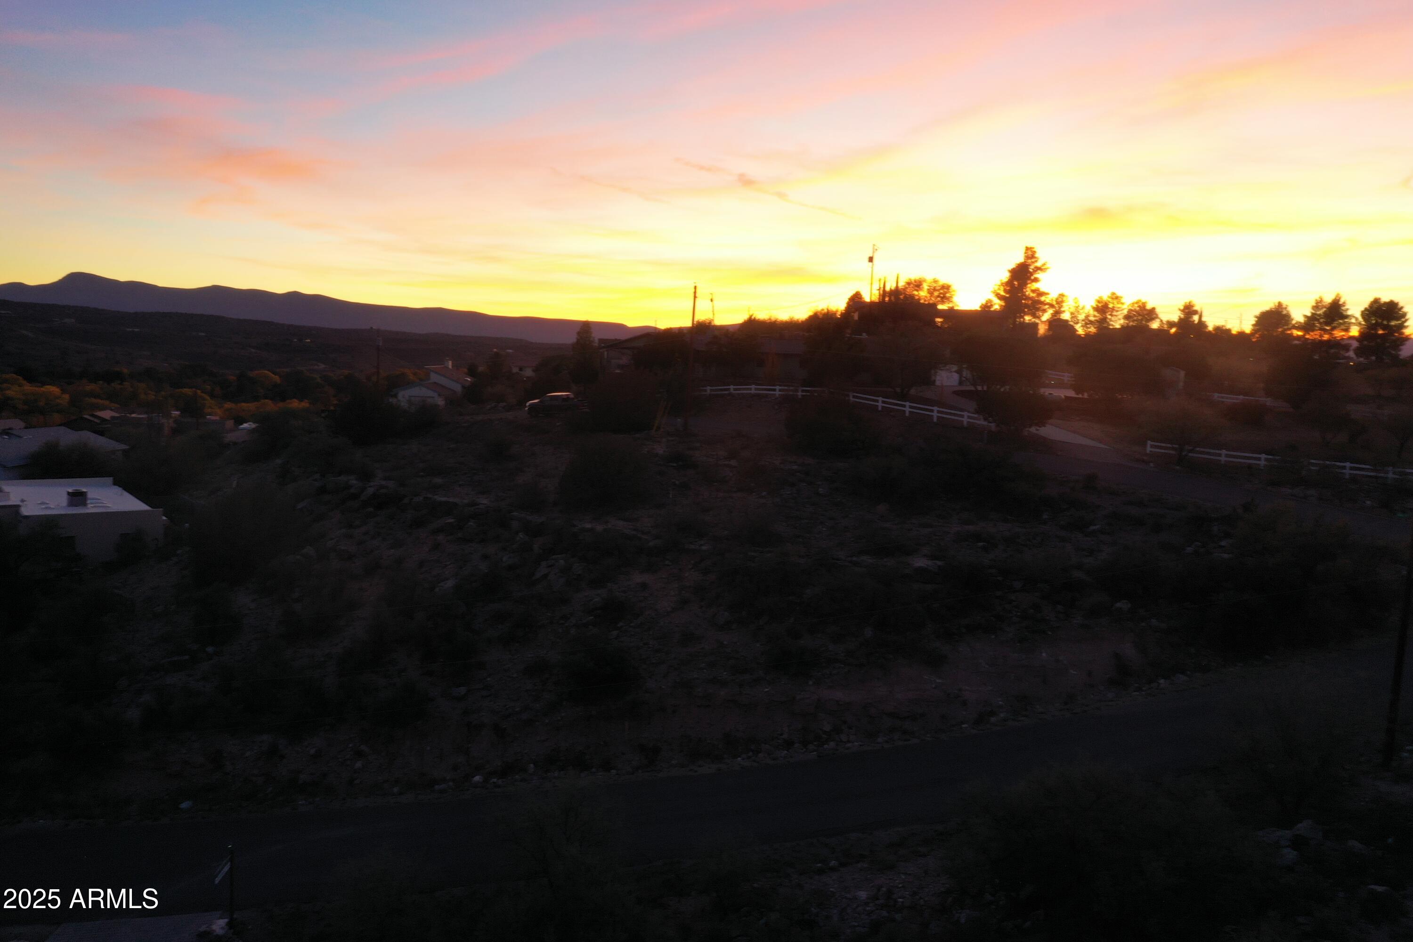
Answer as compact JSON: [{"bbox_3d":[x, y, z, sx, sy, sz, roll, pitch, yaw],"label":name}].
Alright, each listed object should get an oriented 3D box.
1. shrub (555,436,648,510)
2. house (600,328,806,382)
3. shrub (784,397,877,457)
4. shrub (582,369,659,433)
[{"bbox_3d":[-5.232,0.141,56.000,4.530,3.580,4.300,2,6,0],"label":"shrub"},{"bbox_3d":[-0.373,-11.238,106.000,19.500,5.000,11.500,2,6,0],"label":"house"},{"bbox_3d":[7.911,-2.779,70.000,5.730,3.680,5.430,2,6,0],"label":"shrub"},{"bbox_3d":[-6.268,-5.065,80.000,5.380,4.430,5.100,2,6,0],"label":"shrub"}]

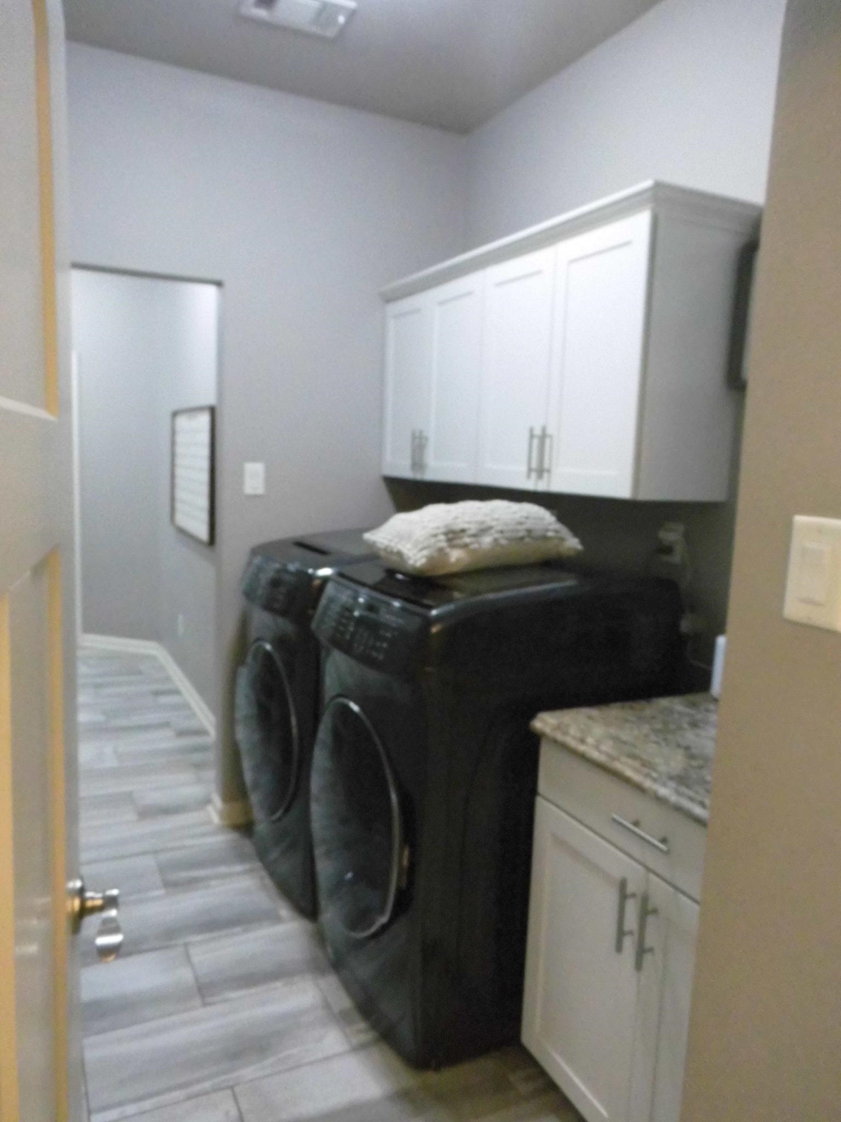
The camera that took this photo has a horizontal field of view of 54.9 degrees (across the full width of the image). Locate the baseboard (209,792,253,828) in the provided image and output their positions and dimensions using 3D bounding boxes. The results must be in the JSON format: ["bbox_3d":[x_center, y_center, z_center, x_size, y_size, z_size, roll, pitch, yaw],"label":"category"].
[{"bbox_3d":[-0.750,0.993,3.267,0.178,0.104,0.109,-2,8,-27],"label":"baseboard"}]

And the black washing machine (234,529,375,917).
[{"bbox_3d":[-0.149,0.509,2.981,0.871,1.178,0.680,-2,8,-27],"label":"black washing machine"}]

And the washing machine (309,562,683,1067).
[{"bbox_3d":[0.169,0.601,2.366,0.861,1.178,0.681,-2,8,-27],"label":"washing machine"}]

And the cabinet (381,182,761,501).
[{"bbox_3d":[0.336,-0.615,2.674,0.363,0.733,1.547,-2,8,-27],"label":"cabinet"}]

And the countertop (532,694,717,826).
[{"bbox_3d":[0.712,0.424,1.662,0.653,0.037,0.762,-2,8,-27],"label":"countertop"}]

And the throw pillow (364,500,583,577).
[{"bbox_3d":[0.144,-0.077,2.330,0.525,0.173,0.386,-2,8,-27],"label":"throw pillow"}]

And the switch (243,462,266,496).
[{"bbox_3d":[-0.633,-0.315,3.096,0.075,0.117,0.010,-2,8,-27],"label":"switch"}]

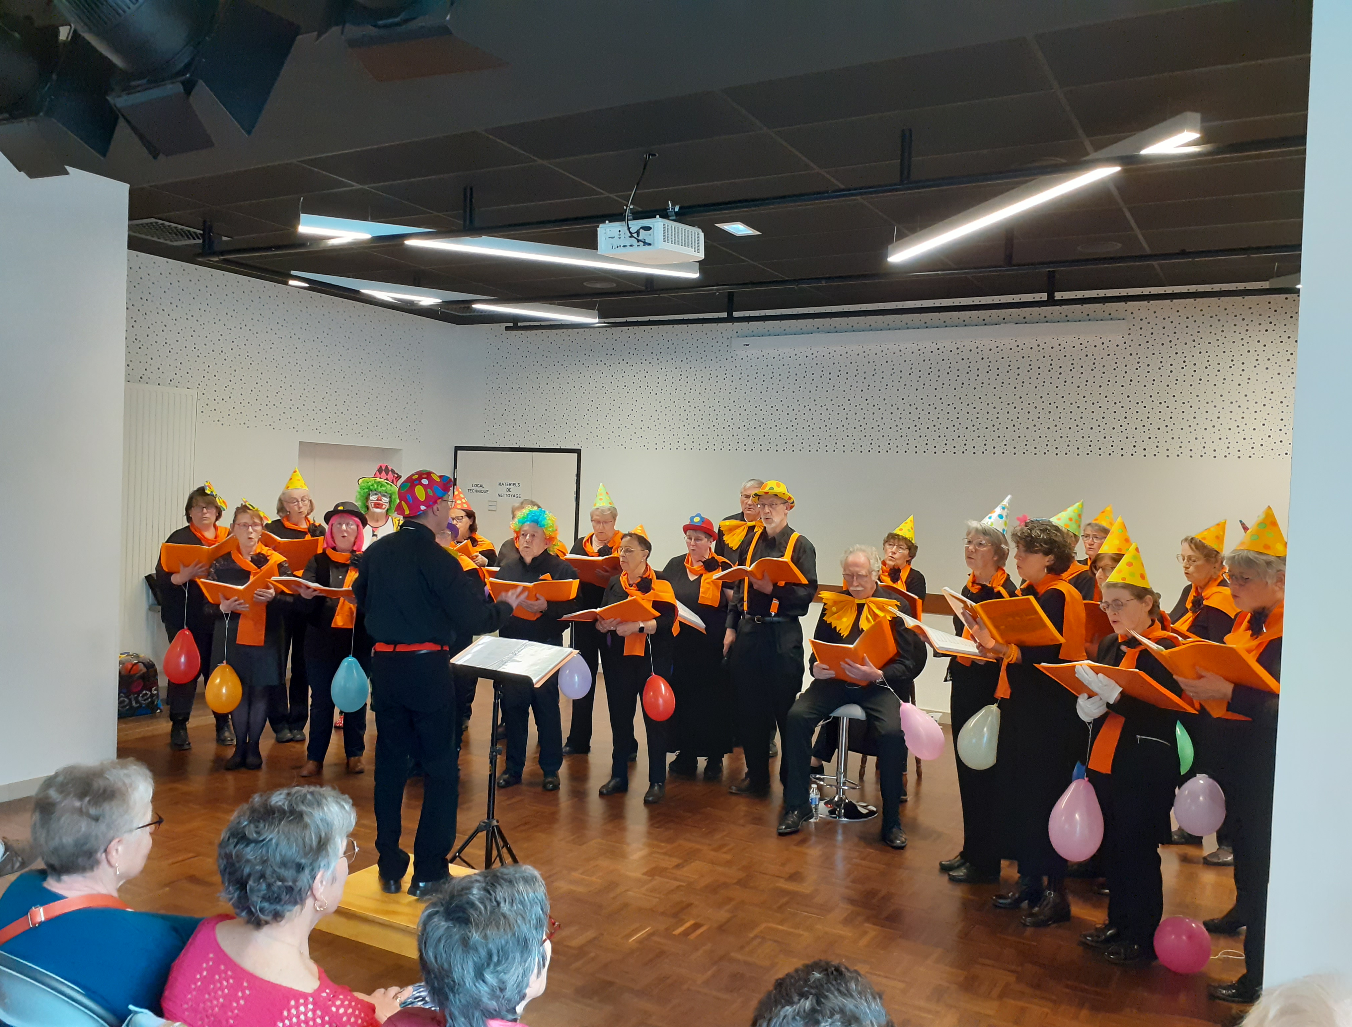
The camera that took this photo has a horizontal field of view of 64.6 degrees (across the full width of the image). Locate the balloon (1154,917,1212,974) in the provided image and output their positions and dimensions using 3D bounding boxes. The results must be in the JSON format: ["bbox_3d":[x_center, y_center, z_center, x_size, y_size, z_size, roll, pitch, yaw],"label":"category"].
[{"bbox_3d":[1.925,1.645,4.060,0.210,0.215,0.230,3,1,25],"label":"balloon"}]

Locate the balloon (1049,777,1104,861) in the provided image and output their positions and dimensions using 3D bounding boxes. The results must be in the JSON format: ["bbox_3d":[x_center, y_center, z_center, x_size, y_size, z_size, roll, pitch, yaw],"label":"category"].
[{"bbox_3d":[1.536,1.175,4.101,0.210,0.325,0.210,2,1,0],"label":"balloon"}]

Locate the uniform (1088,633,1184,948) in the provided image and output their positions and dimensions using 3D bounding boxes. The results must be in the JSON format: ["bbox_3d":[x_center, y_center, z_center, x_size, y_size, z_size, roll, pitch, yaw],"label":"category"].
[{"bbox_3d":[1.807,1.079,4.200,0.340,1.240,0.420,2,1,-33],"label":"uniform"}]

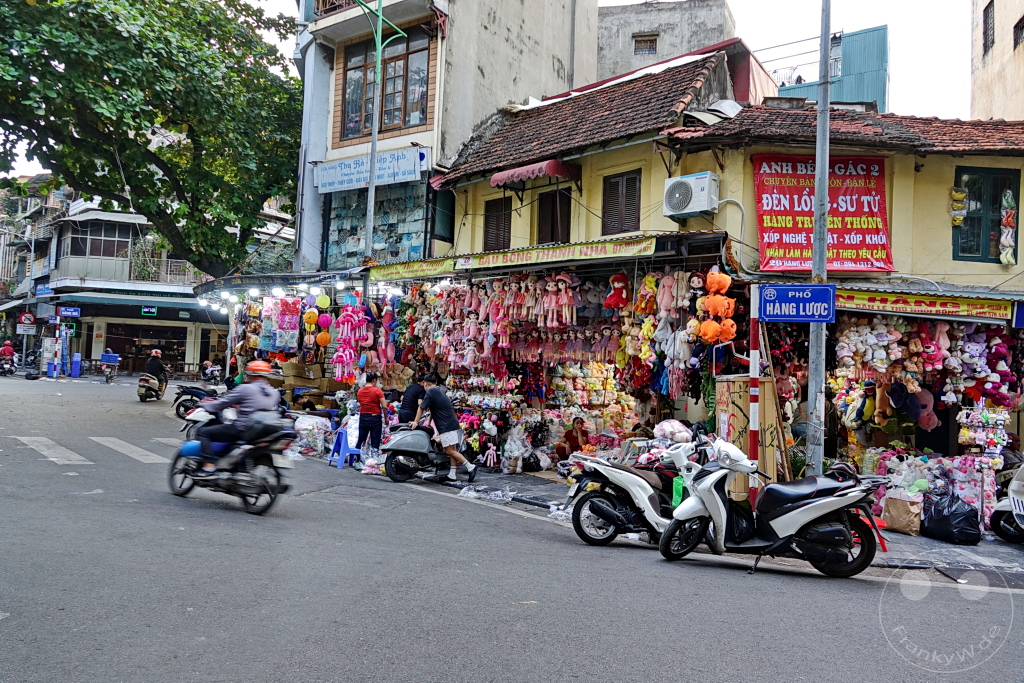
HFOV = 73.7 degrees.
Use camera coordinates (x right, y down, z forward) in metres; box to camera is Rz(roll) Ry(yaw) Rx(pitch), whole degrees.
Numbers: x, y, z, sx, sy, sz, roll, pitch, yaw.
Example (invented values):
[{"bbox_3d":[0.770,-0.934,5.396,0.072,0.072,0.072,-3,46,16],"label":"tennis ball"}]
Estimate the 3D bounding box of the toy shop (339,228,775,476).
[{"bbox_3d":[0.529,0.390,11.324,2.500,3.184,7.671,3,-2,-44],"label":"toy shop"}]

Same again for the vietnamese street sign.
[{"bbox_3d":[2.909,-0.389,6.950,0.725,0.378,0.030,2,-1,17],"label":"vietnamese street sign"}]

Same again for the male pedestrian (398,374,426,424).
[{"bbox_3d":[-1.606,1.228,10.899,0.500,1.420,0.420,2,-1,27],"label":"male pedestrian"}]

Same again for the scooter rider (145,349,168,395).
[{"bbox_3d":[-10.764,0.910,20.700,0.620,1.370,0.780,2,-2,-5],"label":"scooter rider"}]

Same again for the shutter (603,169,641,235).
[{"bbox_3d":[1.906,-2.389,11.820,0.070,1.038,0.784,3,-2,-44],"label":"shutter"}]

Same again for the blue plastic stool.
[{"bbox_3d":[-2.518,1.606,10.200,0.370,0.585,0.400,1,-2,41],"label":"blue plastic stool"}]

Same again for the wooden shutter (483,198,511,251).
[{"bbox_3d":[-0.303,-2.304,13.434,0.080,1.040,0.780,4,-2,-45],"label":"wooden shutter"}]

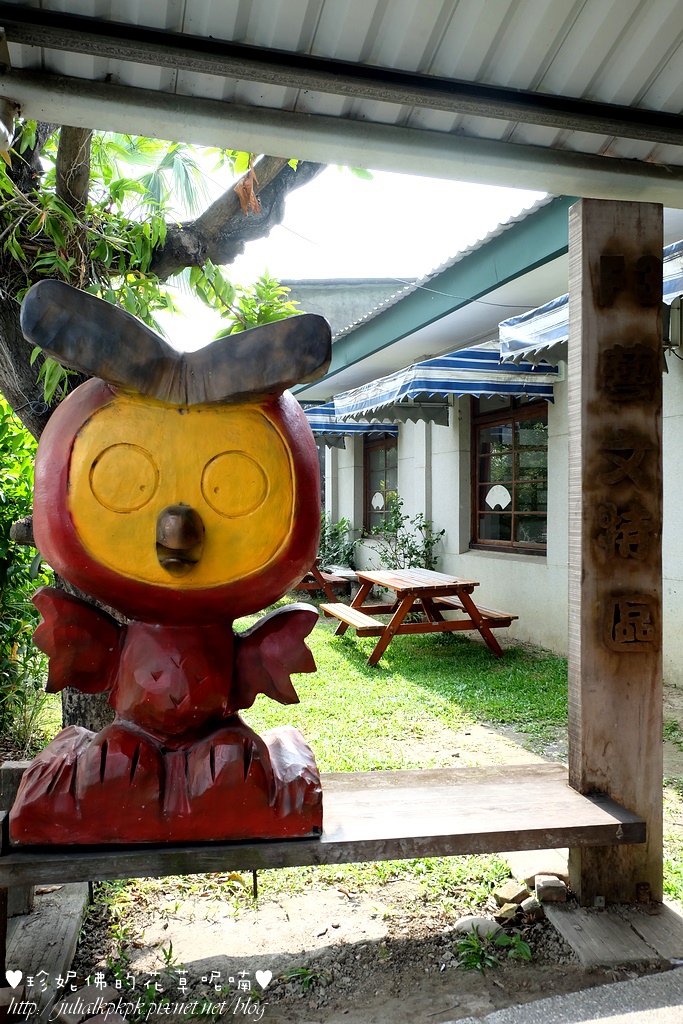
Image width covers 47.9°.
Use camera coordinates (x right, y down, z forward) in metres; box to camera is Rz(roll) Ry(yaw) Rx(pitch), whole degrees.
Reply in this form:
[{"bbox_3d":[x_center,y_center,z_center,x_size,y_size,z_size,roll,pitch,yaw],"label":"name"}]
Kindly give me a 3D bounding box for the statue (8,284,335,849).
[{"bbox_3d":[-0.575,0.150,2.730,1.030,1.800,0.580,0,0,-7],"label":"statue"}]

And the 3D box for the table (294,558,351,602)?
[{"bbox_3d":[-0.870,1.100,12.500,1.630,0.740,1.780,0,0,-13],"label":"table"}]

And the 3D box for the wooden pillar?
[{"bbox_3d":[1.044,0.155,2.935,0.320,2.630,0.110,0,0,-8],"label":"wooden pillar"}]

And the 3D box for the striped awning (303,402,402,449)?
[{"bbox_3d":[-0.290,-1.485,12.360,1.600,0.770,2.400,0,0,-19],"label":"striped awning"}]

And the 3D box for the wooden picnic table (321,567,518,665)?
[{"bbox_3d":[0.768,1.100,8.200,1.630,0.740,1.780,0,0,-12],"label":"wooden picnic table"}]

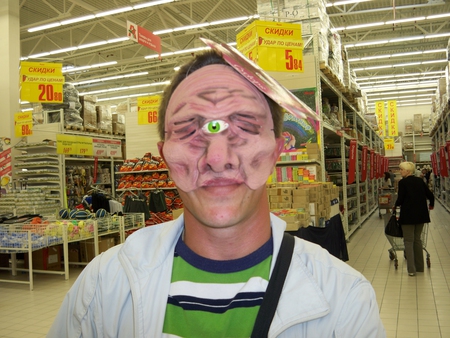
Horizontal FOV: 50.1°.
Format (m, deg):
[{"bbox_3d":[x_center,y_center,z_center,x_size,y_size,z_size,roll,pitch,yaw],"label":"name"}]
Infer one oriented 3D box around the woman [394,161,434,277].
[{"bbox_3d":[2.846,0.727,7.211,0.550,1.660,0.420,-2,-1,9],"label":"woman"}]

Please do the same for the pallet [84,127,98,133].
[{"bbox_3d":[-5.417,-1.411,18.013,1.100,0.145,0.820,-3,-1,21],"label":"pallet"}]

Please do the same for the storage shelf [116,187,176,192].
[{"bbox_3d":[-2.268,0.632,14.865,2.250,0.060,0.500,-3,-1,21],"label":"storage shelf"}]

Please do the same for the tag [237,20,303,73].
[{"bbox_3d":[0.660,-1.715,7.168,0.724,0.700,0.735,-2,-1,-20],"label":"tag"}]

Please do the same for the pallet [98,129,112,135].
[{"bbox_3d":[-5.102,-1.411,18.836,1.100,0.145,0.820,-3,-1,21],"label":"pallet"}]

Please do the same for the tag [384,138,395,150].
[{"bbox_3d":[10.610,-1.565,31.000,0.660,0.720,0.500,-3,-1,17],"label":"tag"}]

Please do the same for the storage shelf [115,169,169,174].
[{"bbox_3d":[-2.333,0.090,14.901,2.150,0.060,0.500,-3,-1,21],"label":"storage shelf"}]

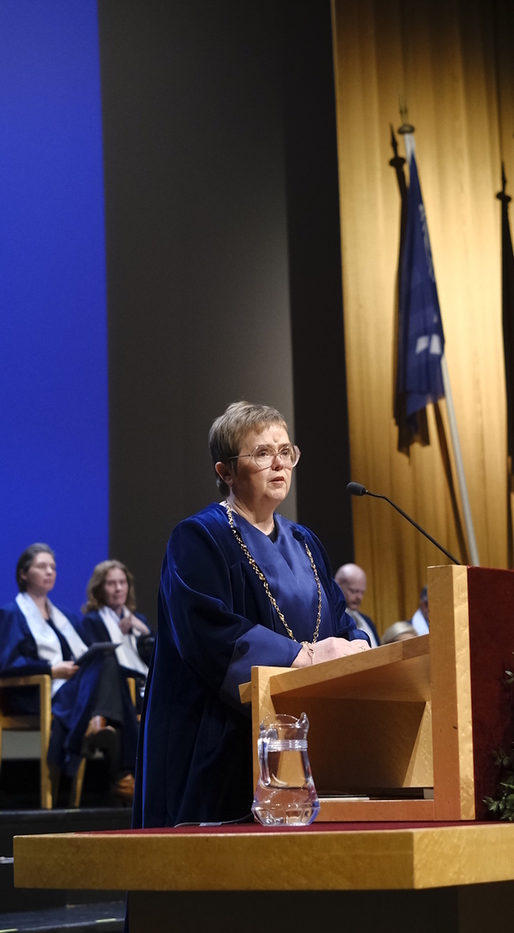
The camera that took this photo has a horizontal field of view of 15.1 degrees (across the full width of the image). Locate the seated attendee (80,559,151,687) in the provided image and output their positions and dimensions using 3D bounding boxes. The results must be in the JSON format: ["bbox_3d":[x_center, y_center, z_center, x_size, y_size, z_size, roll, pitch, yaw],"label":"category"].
[{"bbox_3d":[-0.594,1.051,9.439,0.580,1.240,0.800,7,-13,-42],"label":"seated attendee"}]

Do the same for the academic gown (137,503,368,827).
[{"bbox_3d":[-0.004,0.723,4.200,0.560,1.320,0.600,-11,-13,42],"label":"academic gown"}]

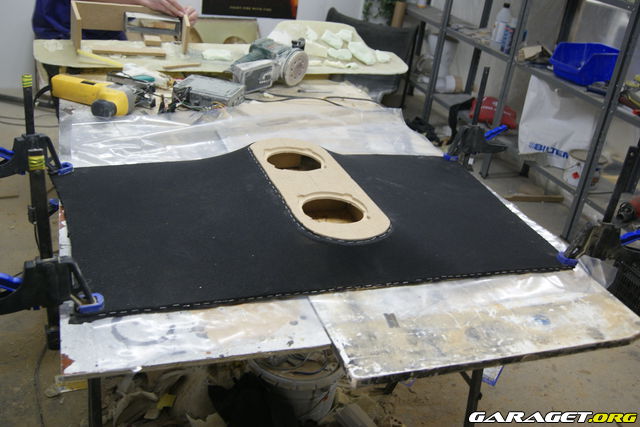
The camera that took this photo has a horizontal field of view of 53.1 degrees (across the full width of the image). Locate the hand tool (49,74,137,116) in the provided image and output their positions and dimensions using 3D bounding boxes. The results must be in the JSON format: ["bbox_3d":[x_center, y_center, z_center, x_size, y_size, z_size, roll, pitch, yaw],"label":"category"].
[{"bbox_3d":[-0.635,-0.345,1.836,0.224,0.073,0.094,13,25,13],"label":"hand tool"}]

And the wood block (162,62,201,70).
[{"bbox_3d":[-0.440,-0.466,2.028,0.013,0.008,0.141,26,31,36],"label":"wood block"}]

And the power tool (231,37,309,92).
[{"bbox_3d":[-0.202,-0.530,2.262,0.156,0.148,0.291,22,29,30],"label":"power tool"}]

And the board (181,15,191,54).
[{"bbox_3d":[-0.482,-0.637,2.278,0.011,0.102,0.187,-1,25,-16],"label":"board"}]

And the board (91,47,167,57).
[{"bbox_3d":[-0.635,-0.538,2.132,0.232,0.011,0.052,-3,26,-21],"label":"board"}]

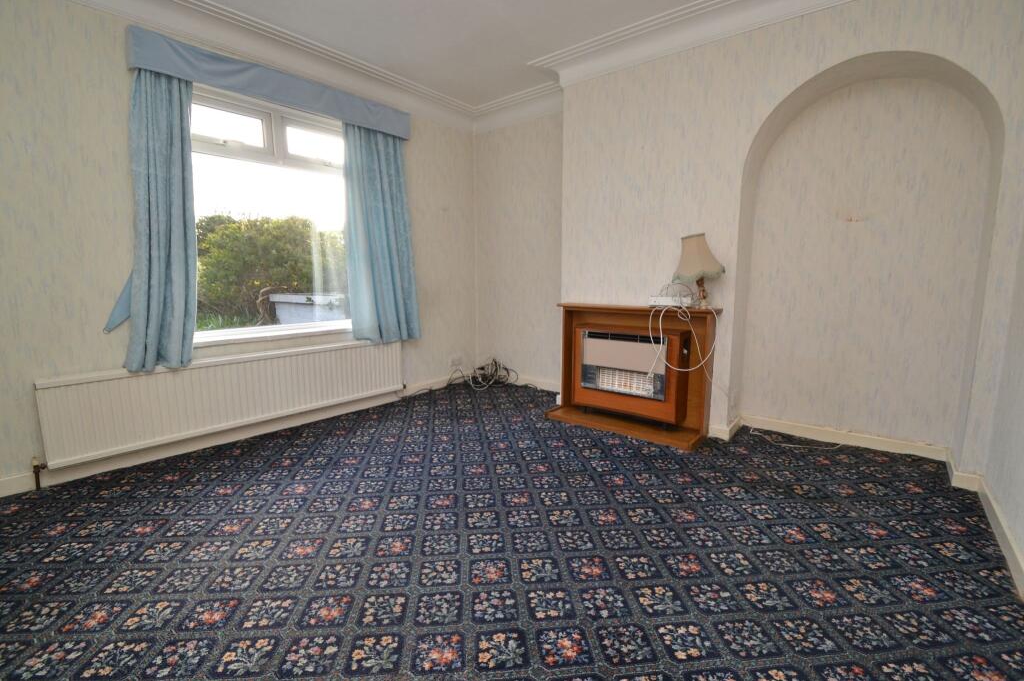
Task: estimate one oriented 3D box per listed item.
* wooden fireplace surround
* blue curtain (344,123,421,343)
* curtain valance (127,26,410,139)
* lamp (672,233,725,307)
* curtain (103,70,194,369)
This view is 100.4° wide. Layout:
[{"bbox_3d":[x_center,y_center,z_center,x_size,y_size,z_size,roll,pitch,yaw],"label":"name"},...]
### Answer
[{"bbox_3d":[0.797,0.194,2.953,1.118,0.851,0.378,5,10,35],"label":"wooden fireplace surround"},{"bbox_3d":[-1.030,-0.814,3.436,0.147,1.682,0.593,7,11,43],"label":"blue curtain"},{"bbox_3d":[-1.460,-1.654,2.913,0.131,0.215,1.714,7,11,43],"label":"curtain valance"},{"bbox_3d":[1.152,-0.425,2.634,0.283,0.457,0.284,5,10,35],"label":"lamp"},{"bbox_3d":[-2.018,-0.662,2.412,0.147,1.664,0.493,7,11,43],"label":"curtain"}]

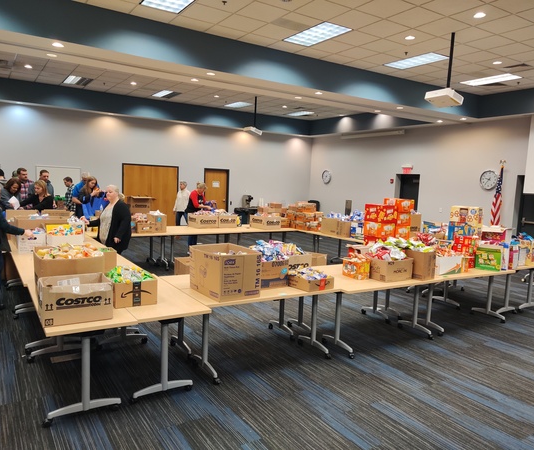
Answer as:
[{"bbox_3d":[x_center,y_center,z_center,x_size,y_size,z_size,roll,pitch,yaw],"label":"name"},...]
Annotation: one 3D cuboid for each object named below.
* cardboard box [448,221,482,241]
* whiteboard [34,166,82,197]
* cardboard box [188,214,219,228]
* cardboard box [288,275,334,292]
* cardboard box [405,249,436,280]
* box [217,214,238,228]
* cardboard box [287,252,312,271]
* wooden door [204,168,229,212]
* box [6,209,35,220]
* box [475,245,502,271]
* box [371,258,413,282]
[{"bbox_3d":[3.431,0.148,8.150,0.450,0.350,0.250,5,6,29],"label":"cardboard box"},{"bbox_3d":[-6.040,-1.217,13.609,1.220,0.905,0.030,-1,6,-32],"label":"whiteboard"},{"bbox_3d":[-1.395,-0.099,10.299,0.500,0.284,0.466,-1,7,-38],"label":"cardboard box"},{"bbox_3d":[0.434,0.559,4.592,0.318,0.110,0.310,-2,6,-37],"label":"cardboard box"},{"bbox_3d":[1.851,0.475,5.653,0.211,0.326,0.265,-1,7,-36],"label":"cardboard box"},{"bbox_3d":[-0.981,-0.110,10.585,0.467,0.290,0.430,-1,7,-36],"label":"box"},{"bbox_3d":[0.184,0.450,5.315,0.480,0.280,0.420,-2,7,-40],"label":"cardboard box"},{"bbox_3d":[-1.972,-1.086,18.109,0.960,2.140,0.080,-1,6,-32],"label":"wooden door"},{"bbox_3d":[-3.974,-0.028,7.598,0.410,0.410,0.380,-1,6,-34],"label":"box"},{"bbox_3d":[2.889,0.438,6.059,0.275,0.278,0.210,6,6,35],"label":"box"},{"bbox_3d":[1.426,0.496,5.286,0.465,0.232,0.235,-1,6,-32],"label":"box"}]

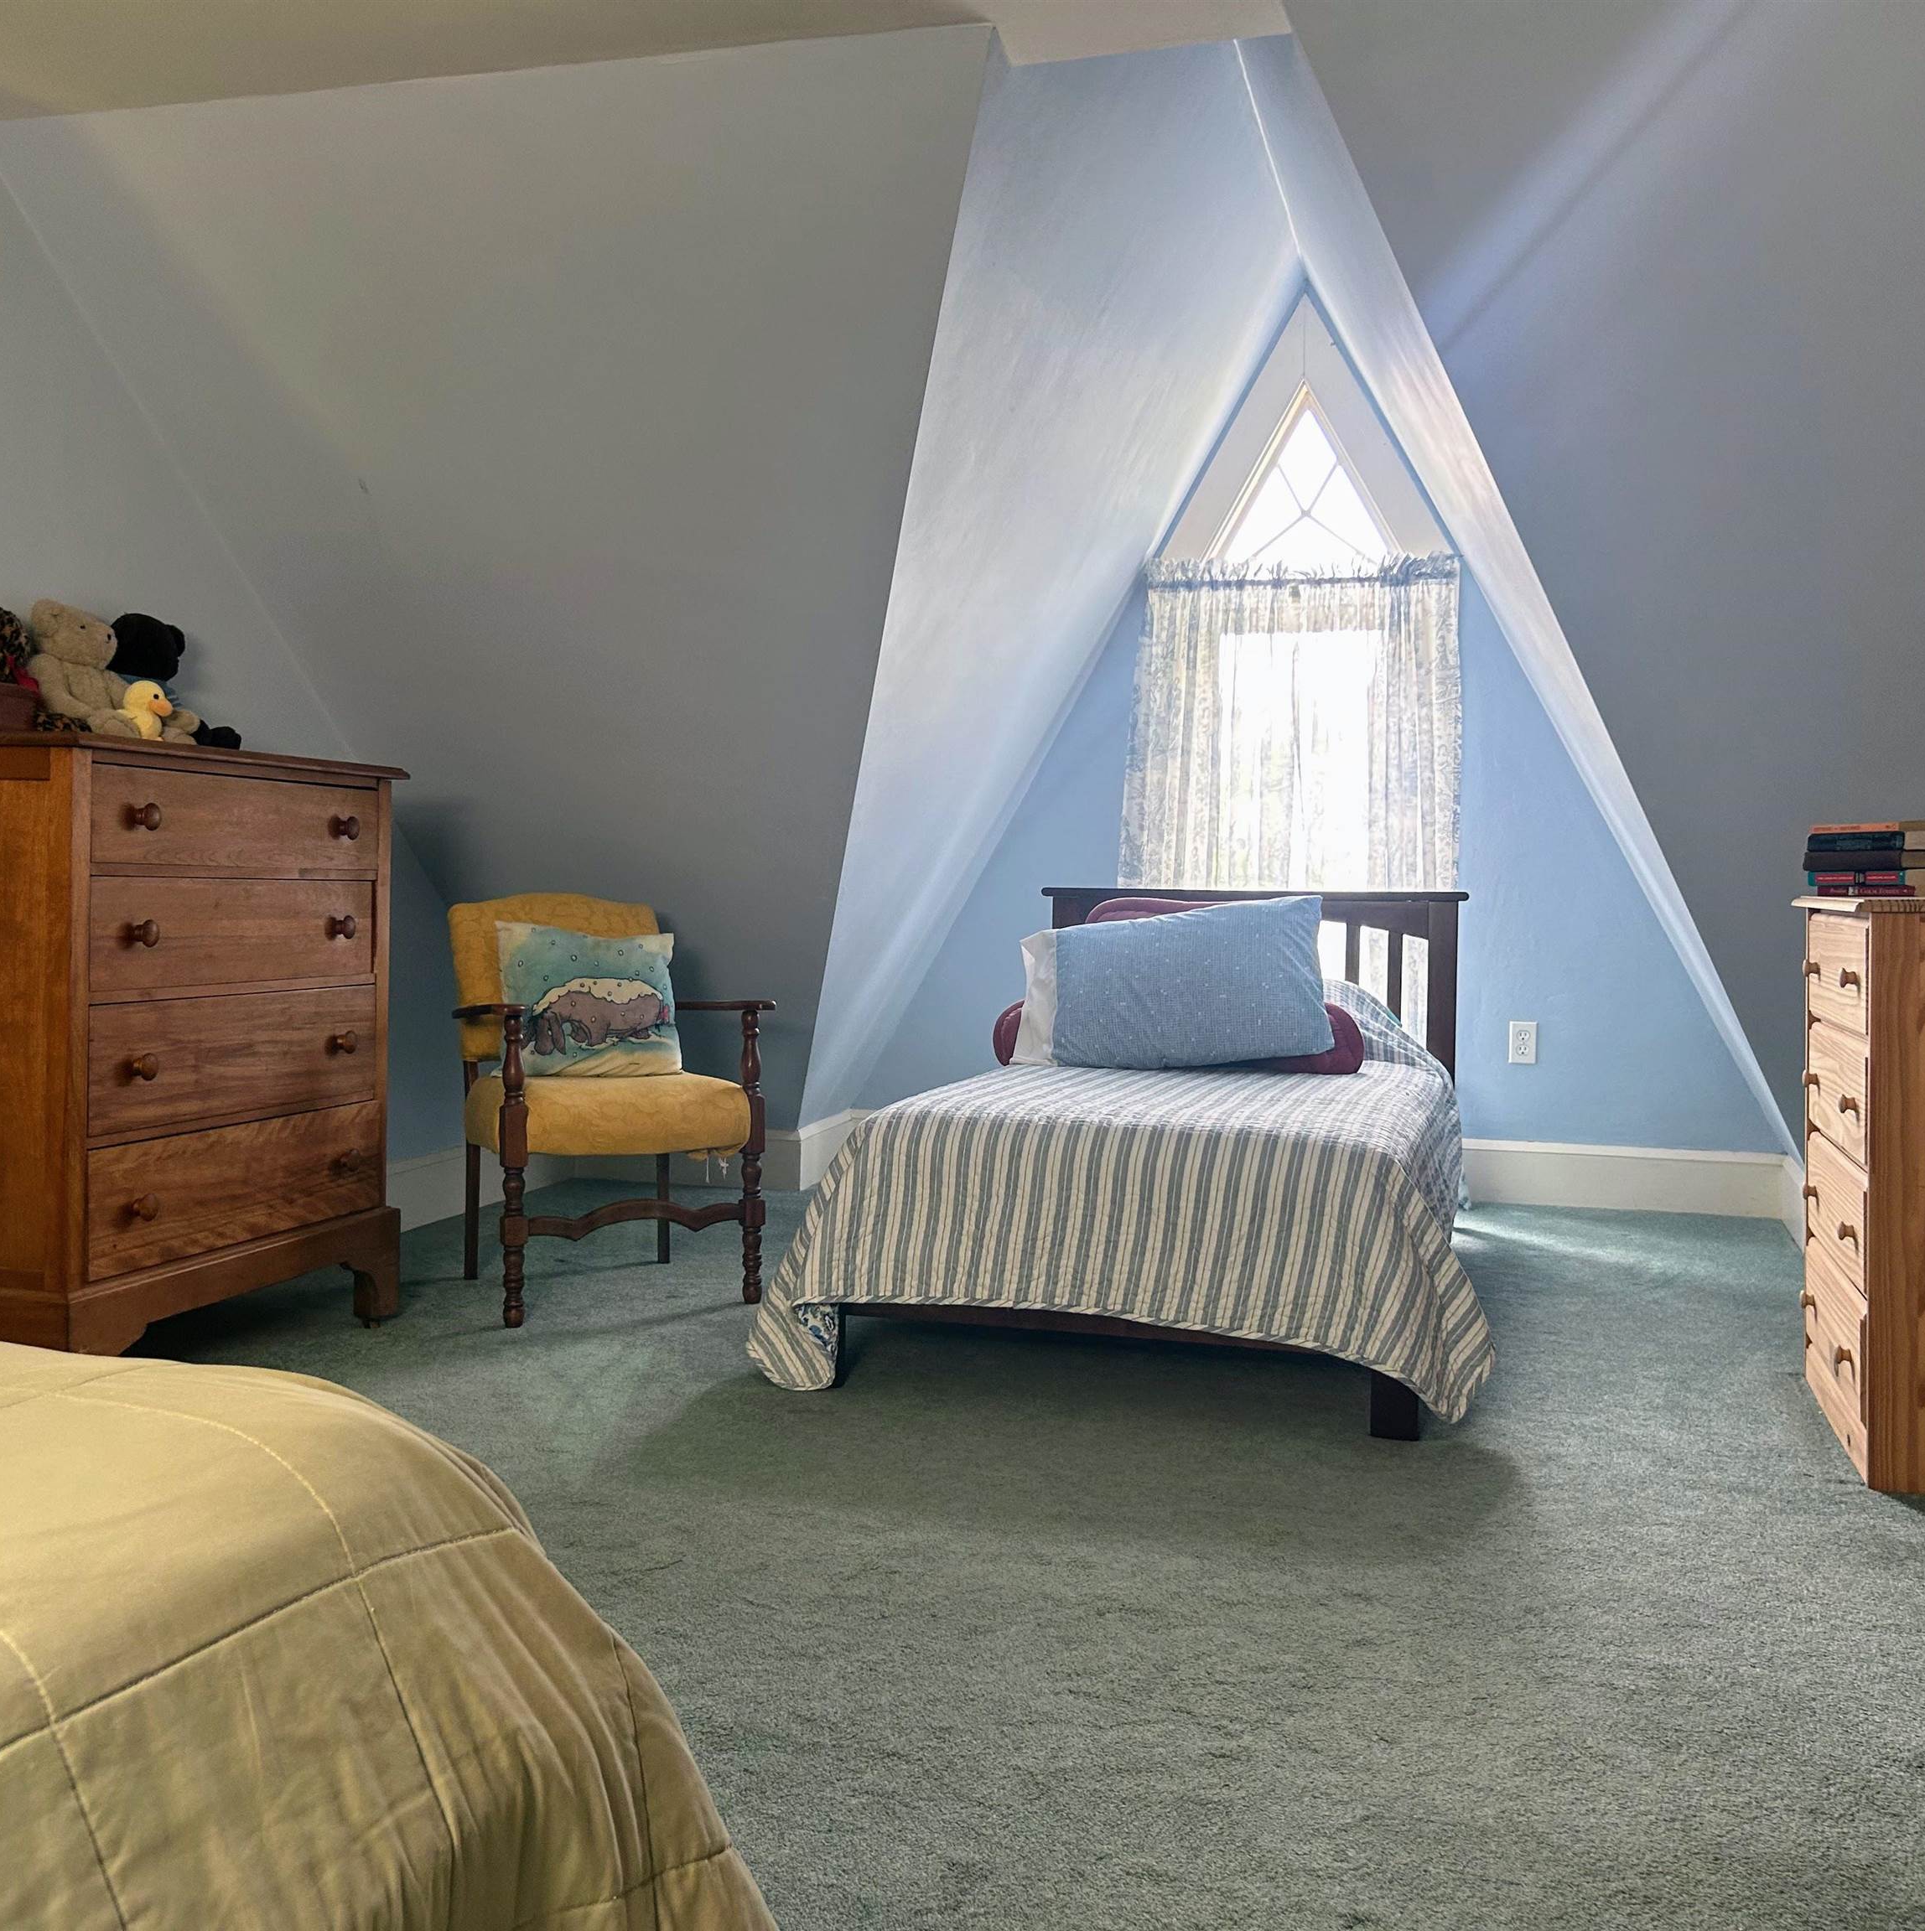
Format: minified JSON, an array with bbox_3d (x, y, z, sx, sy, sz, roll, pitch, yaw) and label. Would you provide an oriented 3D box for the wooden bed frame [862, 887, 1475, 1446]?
[{"bbox_3d":[0.488,0.269,4.115,1.090,0.870,1.960,1,1,16],"label":"wooden bed frame"}]

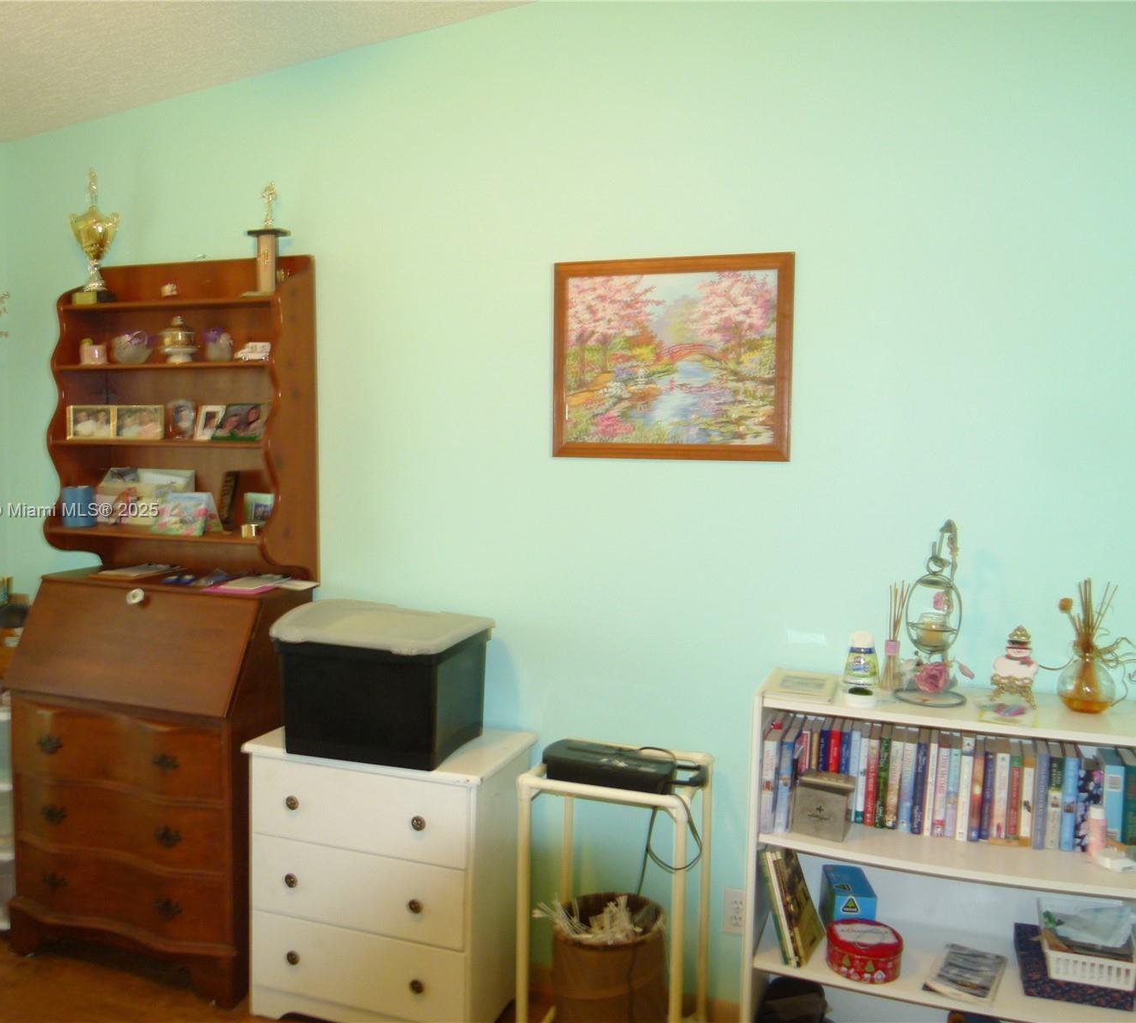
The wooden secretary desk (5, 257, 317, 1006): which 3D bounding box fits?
[{"bbox_3d":[-1.097,0.249,2.686,0.752,1.912,0.430,2,4,20],"label":"wooden secretary desk"}]

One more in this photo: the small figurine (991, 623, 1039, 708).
[{"bbox_3d":[0.940,0.320,2.075,0.096,0.166,0.068,3,4,30],"label":"small figurine"}]

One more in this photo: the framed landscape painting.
[{"bbox_3d":[0.245,-0.370,2.397,0.595,0.486,0.025,2,4,20],"label":"framed landscape painting"}]

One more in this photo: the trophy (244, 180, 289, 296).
[{"bbox_3d":[-0.786,-0.713,2.596,0.090,0.295,0.088,1,4,4],"label":"trophy"}]

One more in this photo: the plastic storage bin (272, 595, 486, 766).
[{"bbox_3d":[-0.424,0.407,2.356,0.435,0.310,0.335,2,4,20],"label":"plastic storage bin"}]

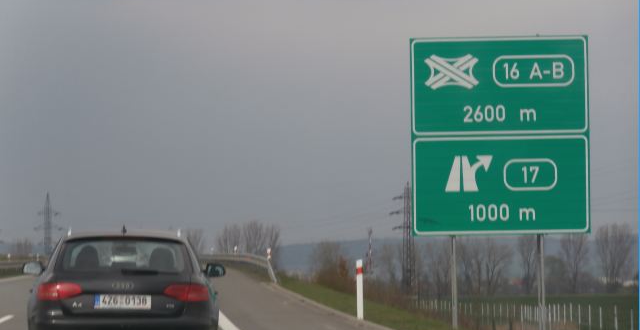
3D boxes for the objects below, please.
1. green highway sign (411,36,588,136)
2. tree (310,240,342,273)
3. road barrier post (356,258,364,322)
[{"bbox_3d":[3.402,-1.489,58.000,3.340,1.850,0.090,-1,-2,-2],"label":"green highway sign"},{"bbox_3d":[0.593,8.621,280.000,2.900,3.300,2.800,-1,-2,-3],"label":"tree"},{"bbox_3d":[0.699,2.157,53.000,0.115,1.040,0.100,-1,-2,-3],"label":"road barrier post"}]

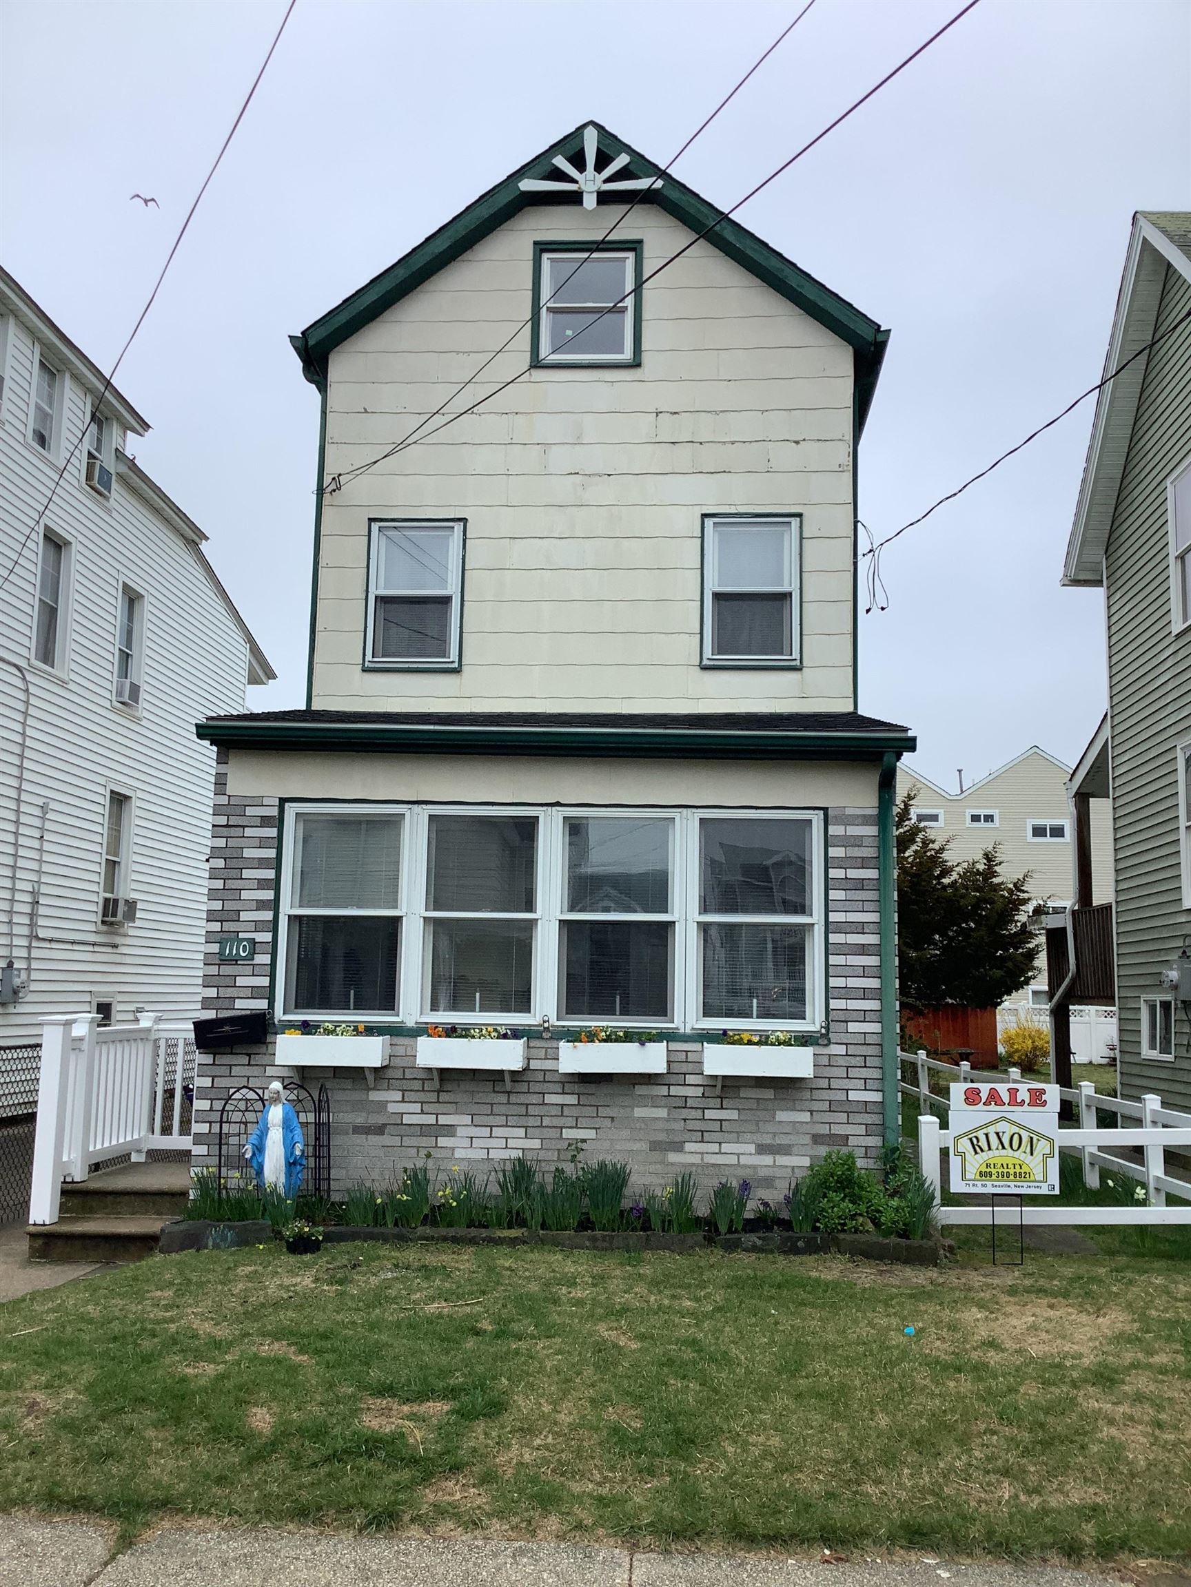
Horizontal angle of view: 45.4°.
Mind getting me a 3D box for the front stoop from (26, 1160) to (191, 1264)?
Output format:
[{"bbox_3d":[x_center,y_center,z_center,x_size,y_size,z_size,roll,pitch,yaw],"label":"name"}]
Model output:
[{"bbox_3d":[-2.906,2.690,9.248,0.860,0.330,2.050,1,-8,3],"label":"front stoop"}]

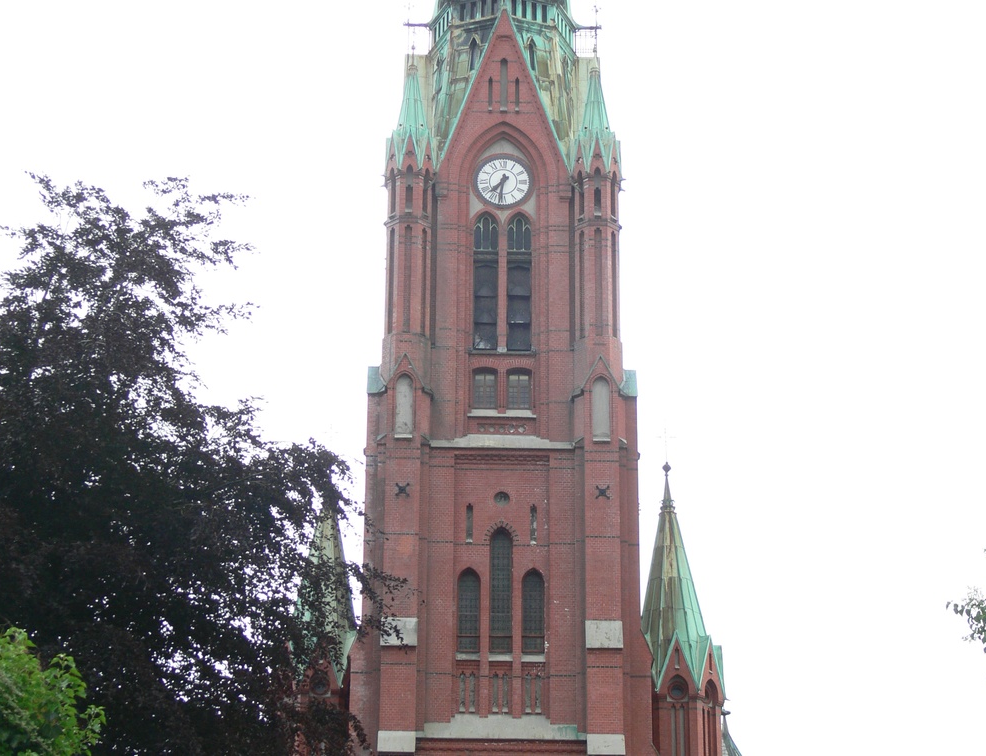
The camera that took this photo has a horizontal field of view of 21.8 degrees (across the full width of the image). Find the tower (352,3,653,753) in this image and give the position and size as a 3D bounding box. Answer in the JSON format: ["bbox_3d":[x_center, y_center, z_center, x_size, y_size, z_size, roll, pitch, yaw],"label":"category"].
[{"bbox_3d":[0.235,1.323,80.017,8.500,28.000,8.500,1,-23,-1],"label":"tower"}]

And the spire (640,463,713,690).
[{"bbox_3d":[5.442,6.091,78.639,2.900,7.700,2.900,1,-23,-1],"label":"spire"}]

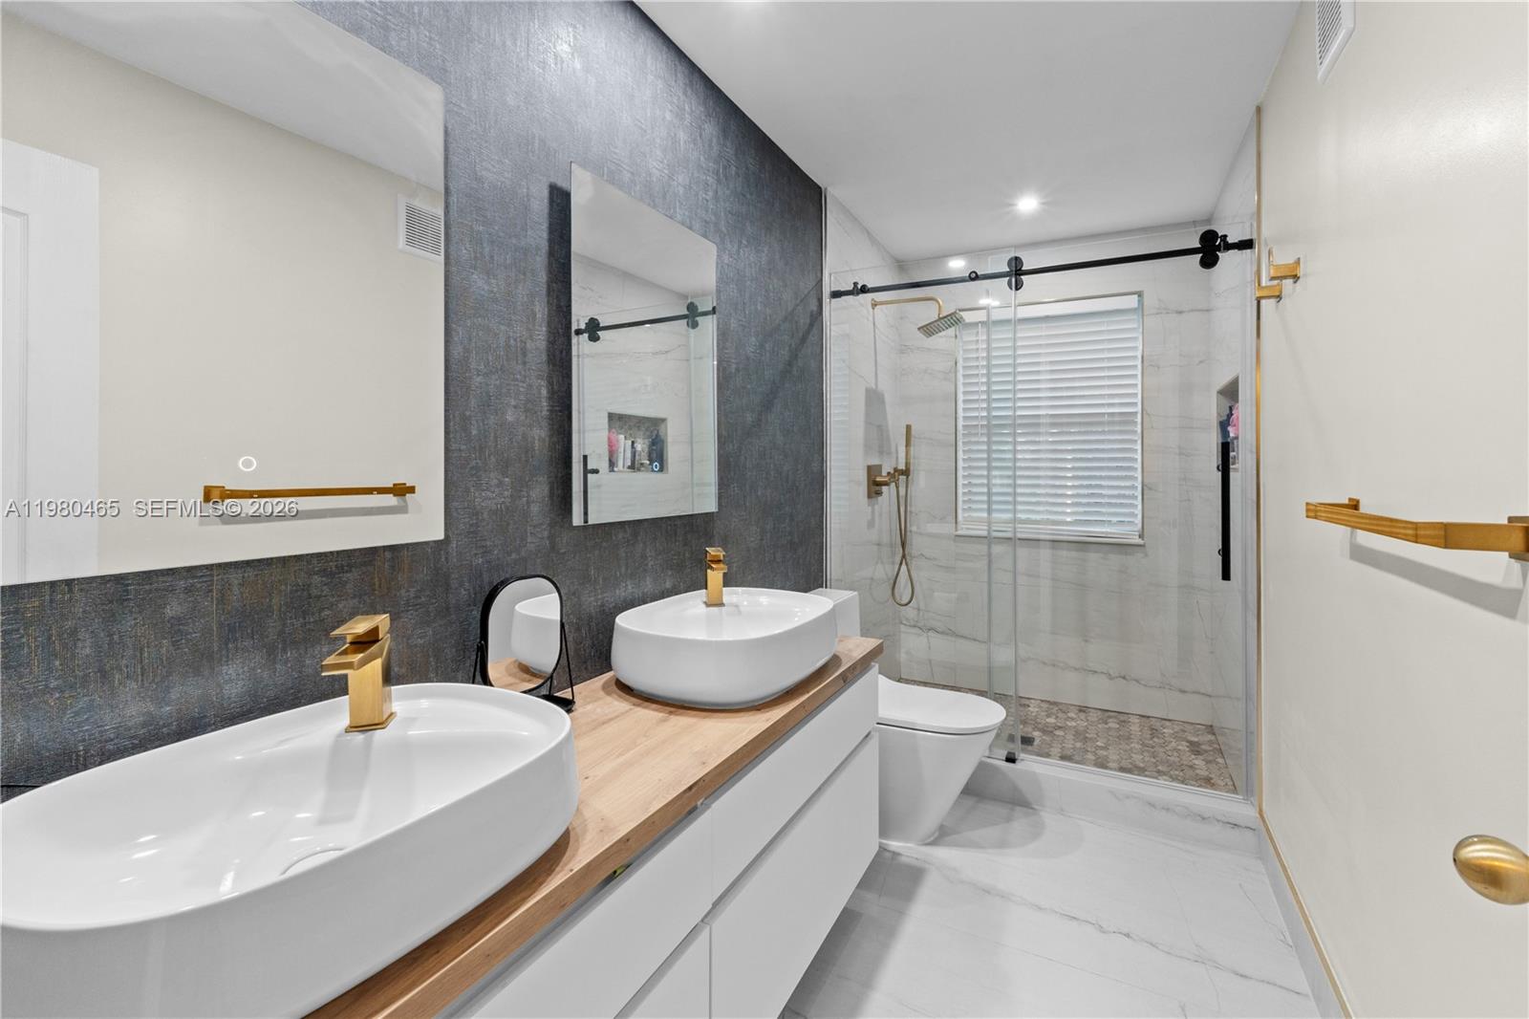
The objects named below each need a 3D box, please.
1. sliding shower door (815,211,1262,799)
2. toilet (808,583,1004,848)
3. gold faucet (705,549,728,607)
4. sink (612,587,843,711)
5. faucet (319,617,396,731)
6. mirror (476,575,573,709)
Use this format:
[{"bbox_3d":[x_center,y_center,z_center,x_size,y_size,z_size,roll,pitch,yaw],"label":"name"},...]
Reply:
[{"bbox_3d":[0.961,-0.013,2.469,1.480,1.920,0.080,1,3,27],"label":"sliding shower door"},{"bbox_3d":[0.471,0.743,2.306,0.755,0.775,0.370,1,3,28],"label":"toilet"},{"bbox_3d":[-0.124,0.183,1.657,0.051,0.154,0.140,-1,3,-13],"label":"gold faucet"},{"bbox_3d":[-0.087,0.321,1.596,0.445,0.146,0.560,1,3,28],"label":"sink"},{"bbox_3d":[-0.556,0.233,0.876,0.051,0.154,0.140,-1,3,-13],"label":"faucet"},{"bbox_3d":[-0.472,0.275,1.241,0.090,0.285,0.218,2,3,33],"label":"mirror"}]

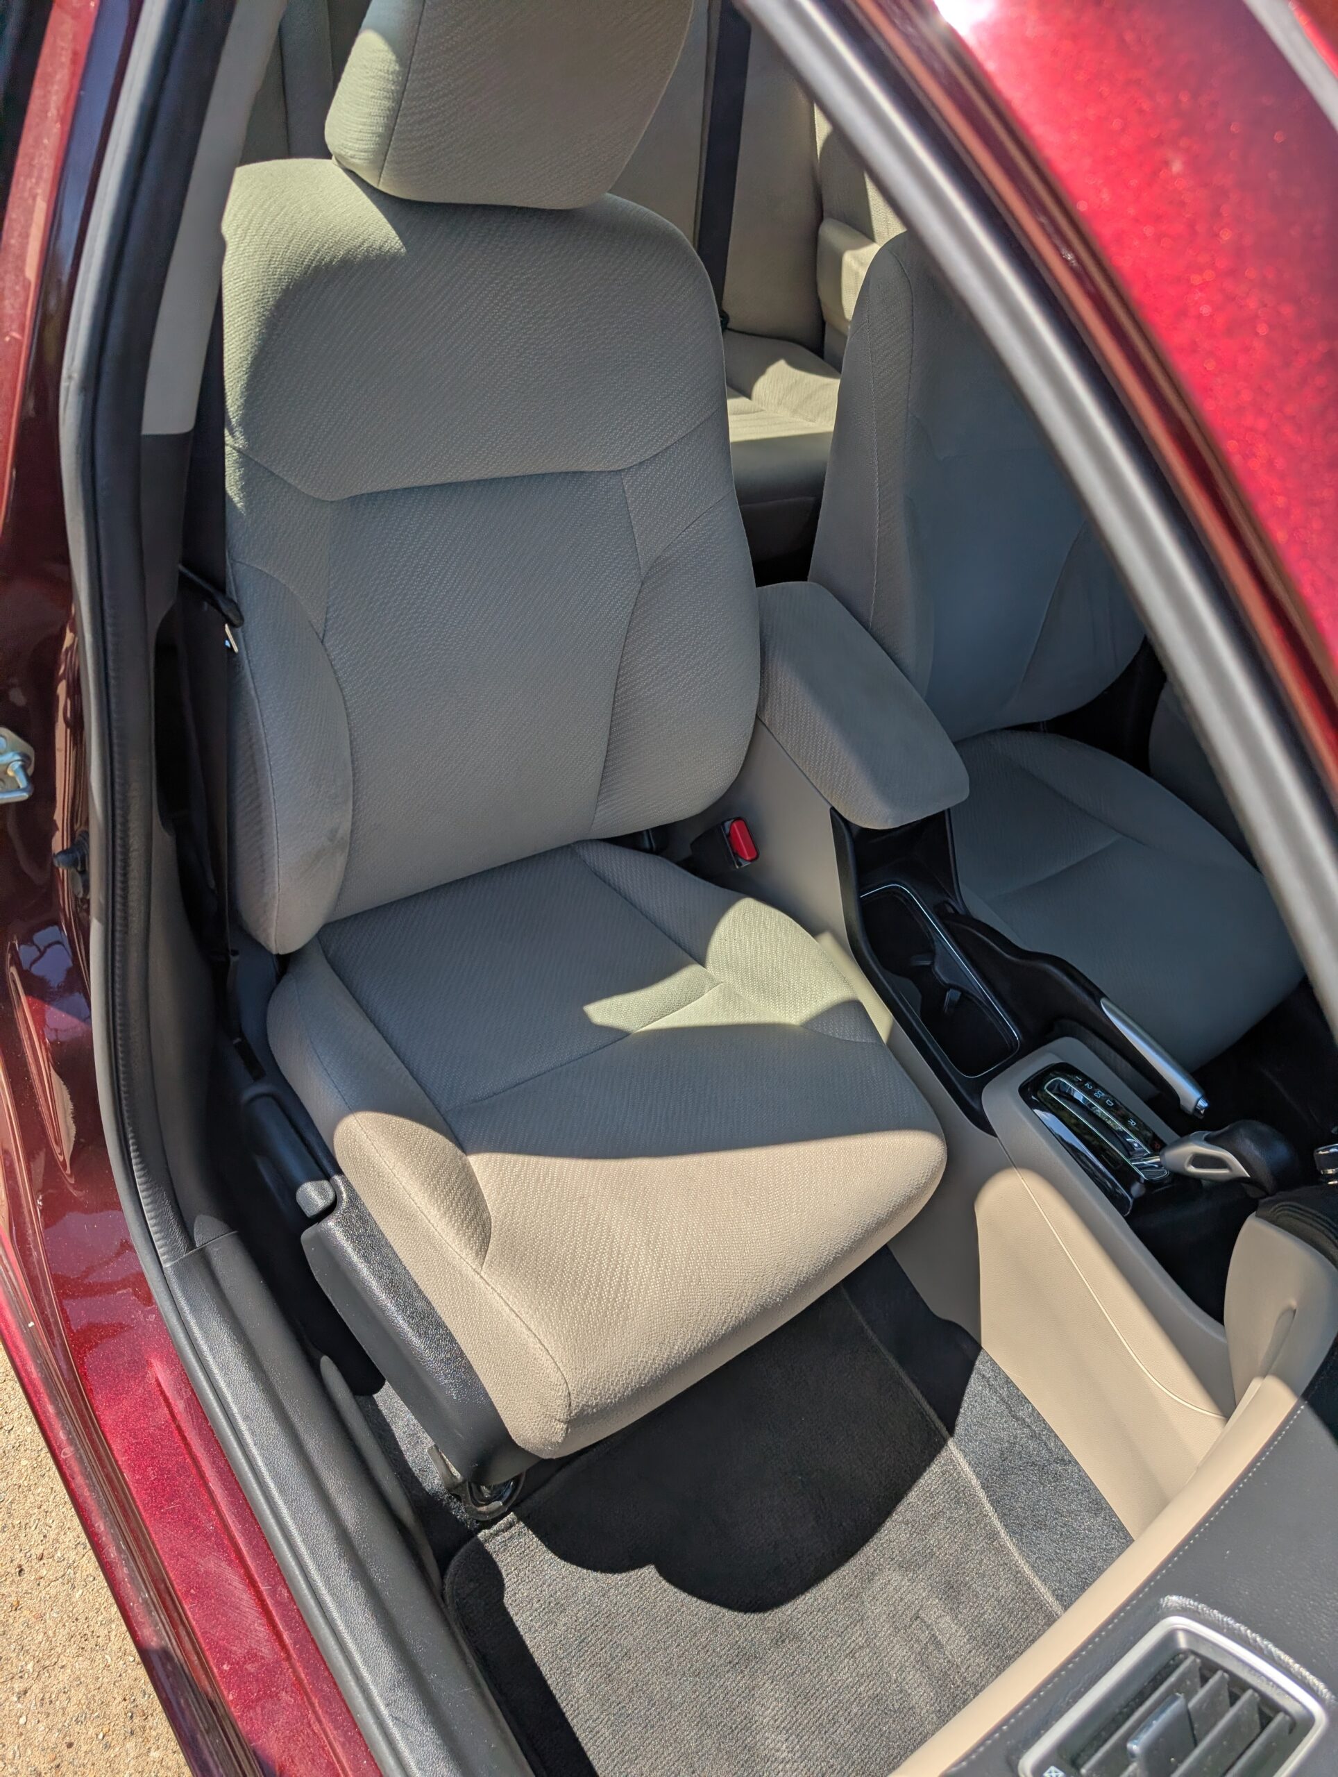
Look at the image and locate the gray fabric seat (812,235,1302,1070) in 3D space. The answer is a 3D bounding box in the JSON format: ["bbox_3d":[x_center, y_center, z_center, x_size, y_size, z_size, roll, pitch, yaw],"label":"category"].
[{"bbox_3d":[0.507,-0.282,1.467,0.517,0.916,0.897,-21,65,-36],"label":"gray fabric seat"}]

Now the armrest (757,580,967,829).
[{"bbox_3d":[0.186,-0.198,1.315,0.146,0.068,0.297,-21,65,-36],"label":"armrest"}]

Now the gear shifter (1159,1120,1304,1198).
[{"bbox_3d":[0.505,0.241,1.106,0.052,0.115,0.066,-21,82,-36],"label":"gear shifter"}]

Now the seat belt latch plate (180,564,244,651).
[{"bbox_3d":[-0.304,-0.188,0.823,0.062,0.065,0.020,42,69,14],"label":"seat belt latch plate"}]

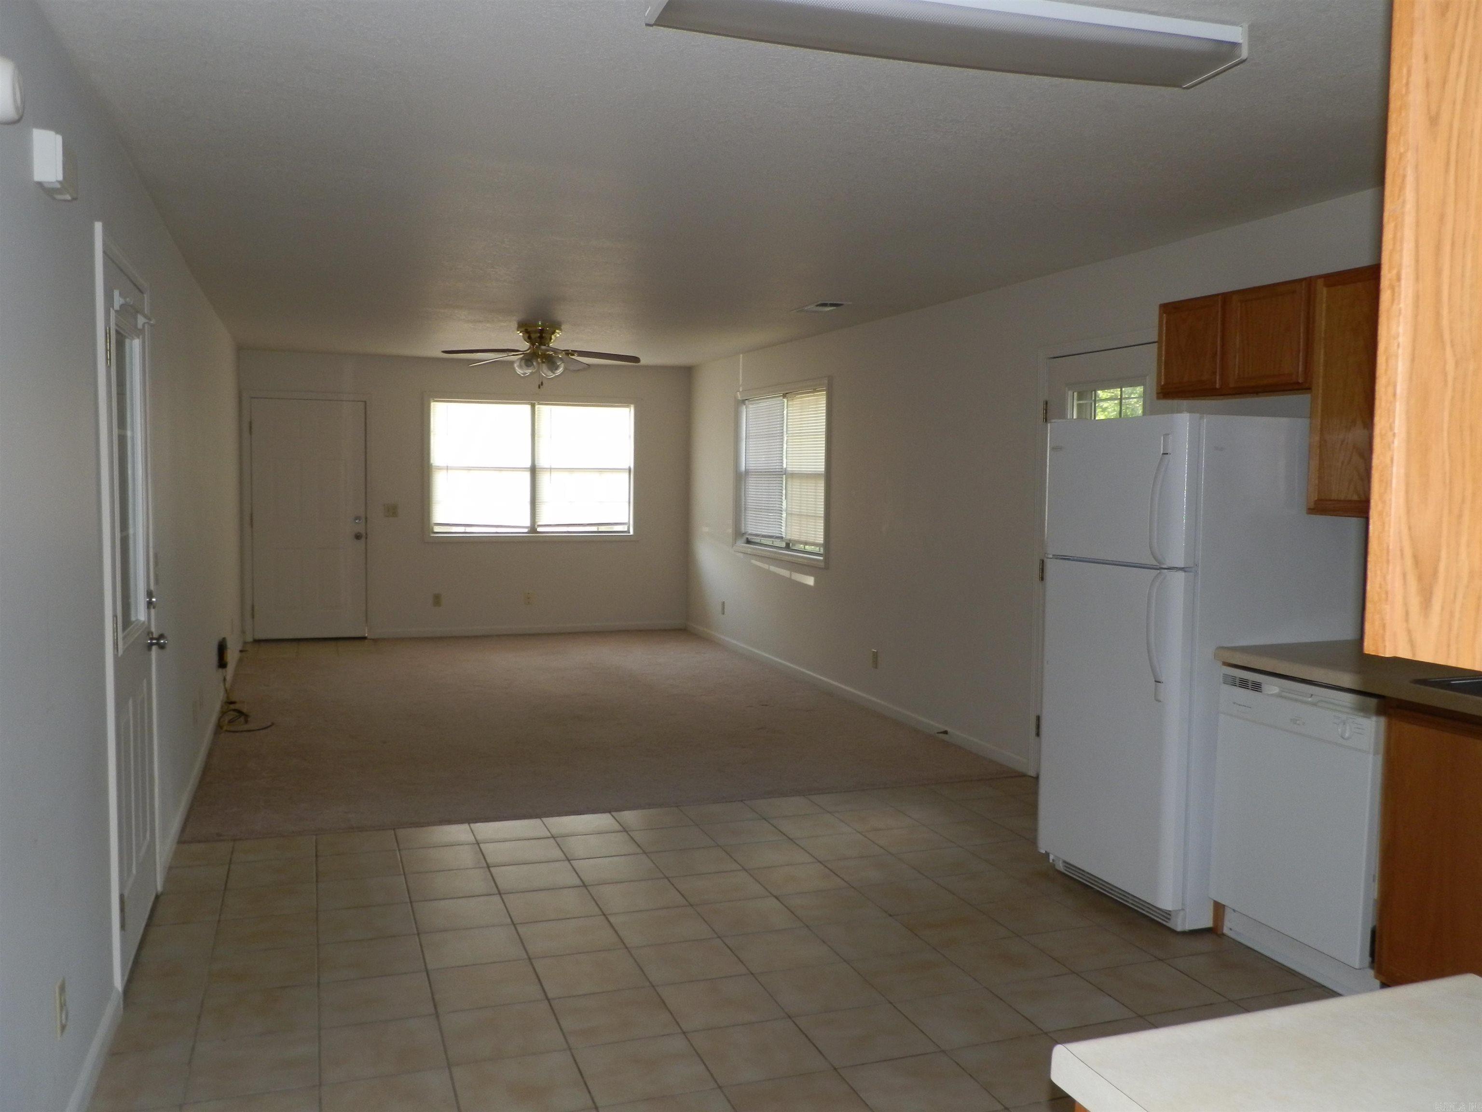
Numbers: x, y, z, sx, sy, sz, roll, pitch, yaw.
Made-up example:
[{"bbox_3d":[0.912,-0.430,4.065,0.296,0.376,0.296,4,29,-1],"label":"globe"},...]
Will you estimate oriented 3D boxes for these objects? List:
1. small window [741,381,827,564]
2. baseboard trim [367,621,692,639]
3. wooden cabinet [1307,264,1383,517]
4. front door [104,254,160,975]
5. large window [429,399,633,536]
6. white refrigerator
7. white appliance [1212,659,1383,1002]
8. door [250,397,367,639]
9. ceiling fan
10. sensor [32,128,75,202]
[{"bbox_3d":[0.324,-0.625,9.049,0.100,1.205,1.790,-1,4,-20],"label":"small window"},{"bbox_3d":[-1.856,0.655,10.788,2.850,0.077,0.020,-1,4,-20],"label":"baseboard trim"},{"bbox_3d":[2.047,-0.499,3.690,0.320,0.757,0.450,-1,4,-20],"label":"wooden cabinet"},{"bbox_3d":[-1.889,0.170,3.704,0.060,2.050,0.890,-1,4,-20],"label":"front door"},{"bbox_3d":[-1.849,-0.776,10.727,1.825,1.185,0.100,-1,4,-20],"label":"large window"},{"bbox_3d":[1.607,0.363,4.332,0.745,1.695,0.745,-1,4,-20],"label":"white refrigerator"},{"bbox_3d":[1.911,0.818,3.712,0.590,0.880,0.600,-1,4,-20],"label":"white appliance"},{"bbox_3d":[-3.625,-0.300,10.105,0.912,2.020,0.060,-1,4,-20],"label":"door"},{"bbox_3d":[-1.299,-1.337,7.786,1.270,0.357,1.230,-1,4,-20],"label":"ceiling fan"},{"bbox_3d":[-1.433,-0.815,2.514,0.055,0.103,0.194,-1,4,-20],"label":"sensor"}]

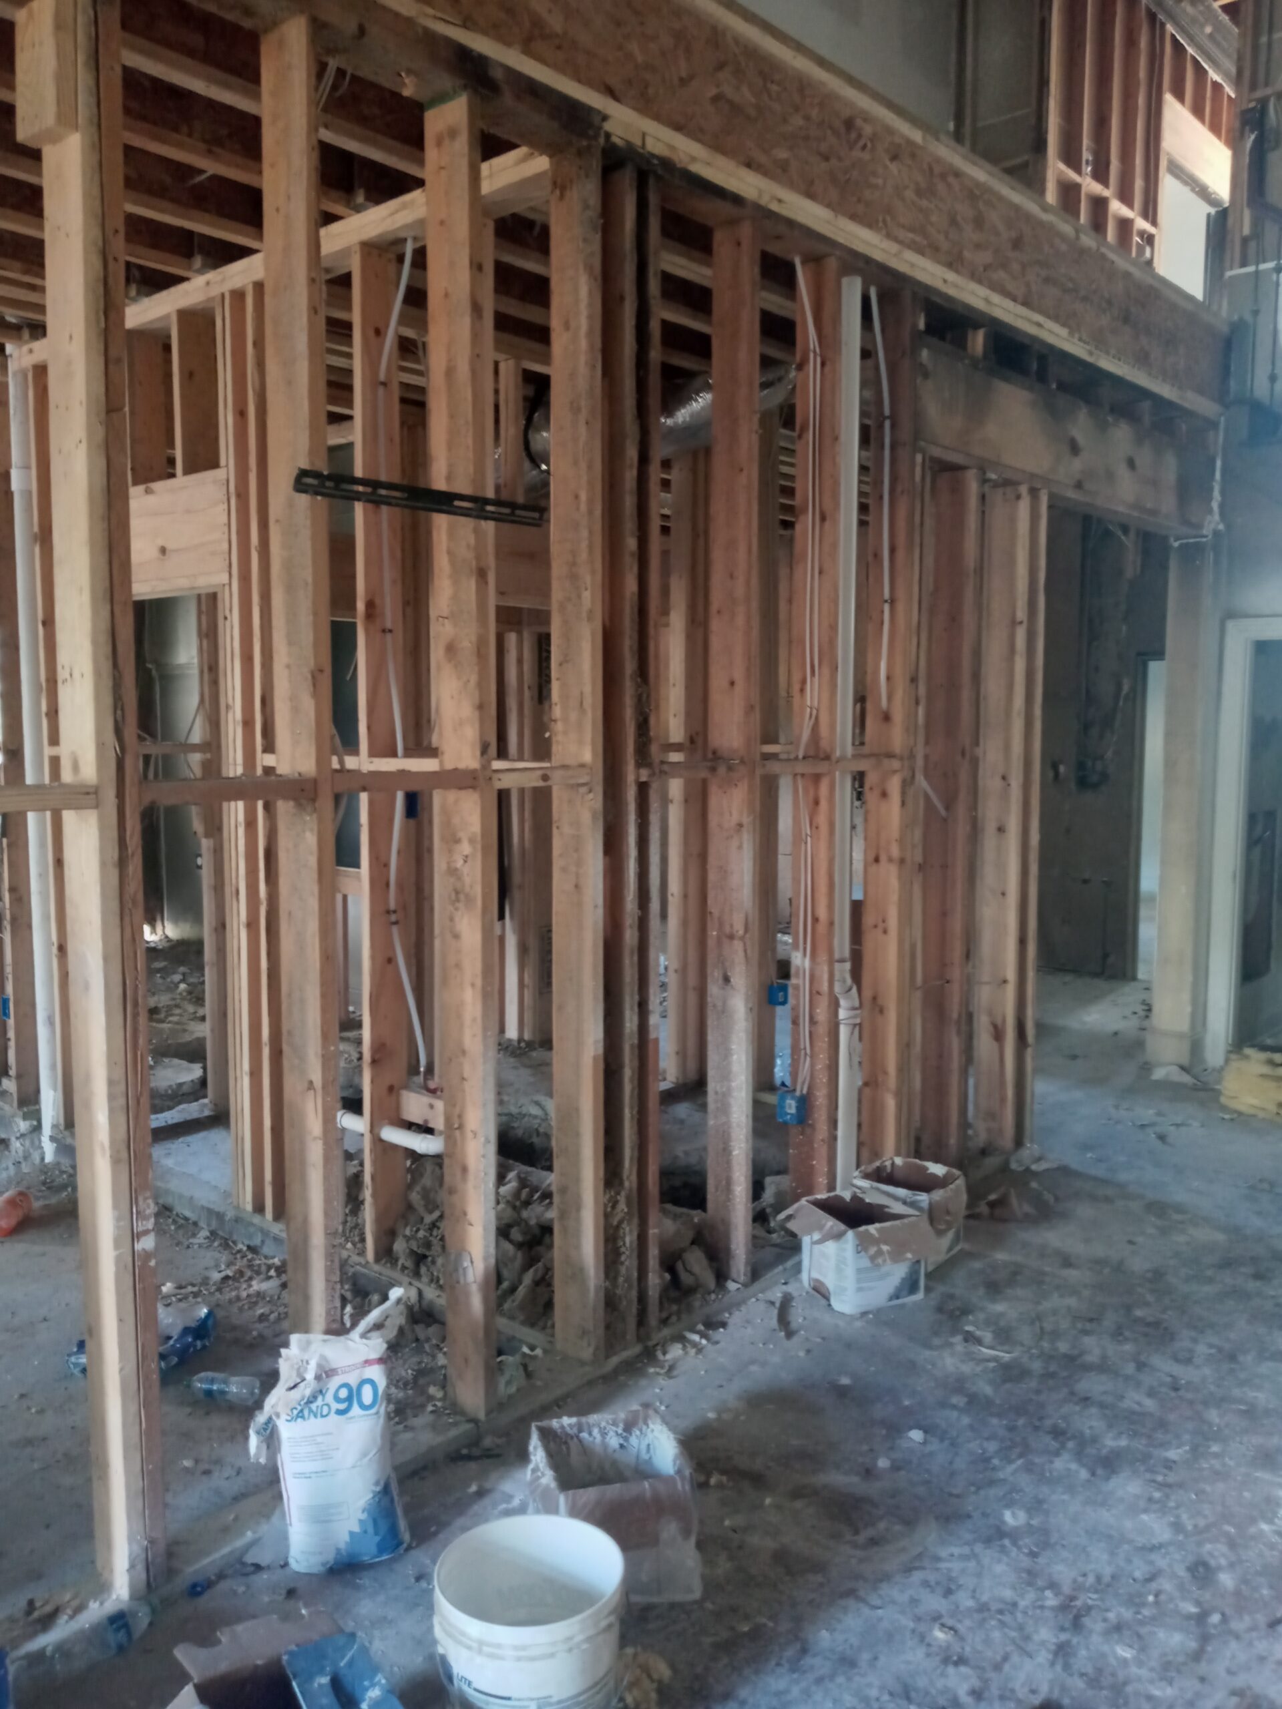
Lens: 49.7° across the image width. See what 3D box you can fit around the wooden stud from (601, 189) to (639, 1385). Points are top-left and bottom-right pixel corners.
[{"bbox_3d":[-0.080,-0.194,3.516,0.140,2.948,0.042,5,7,40],"label":"wooden stud"}]

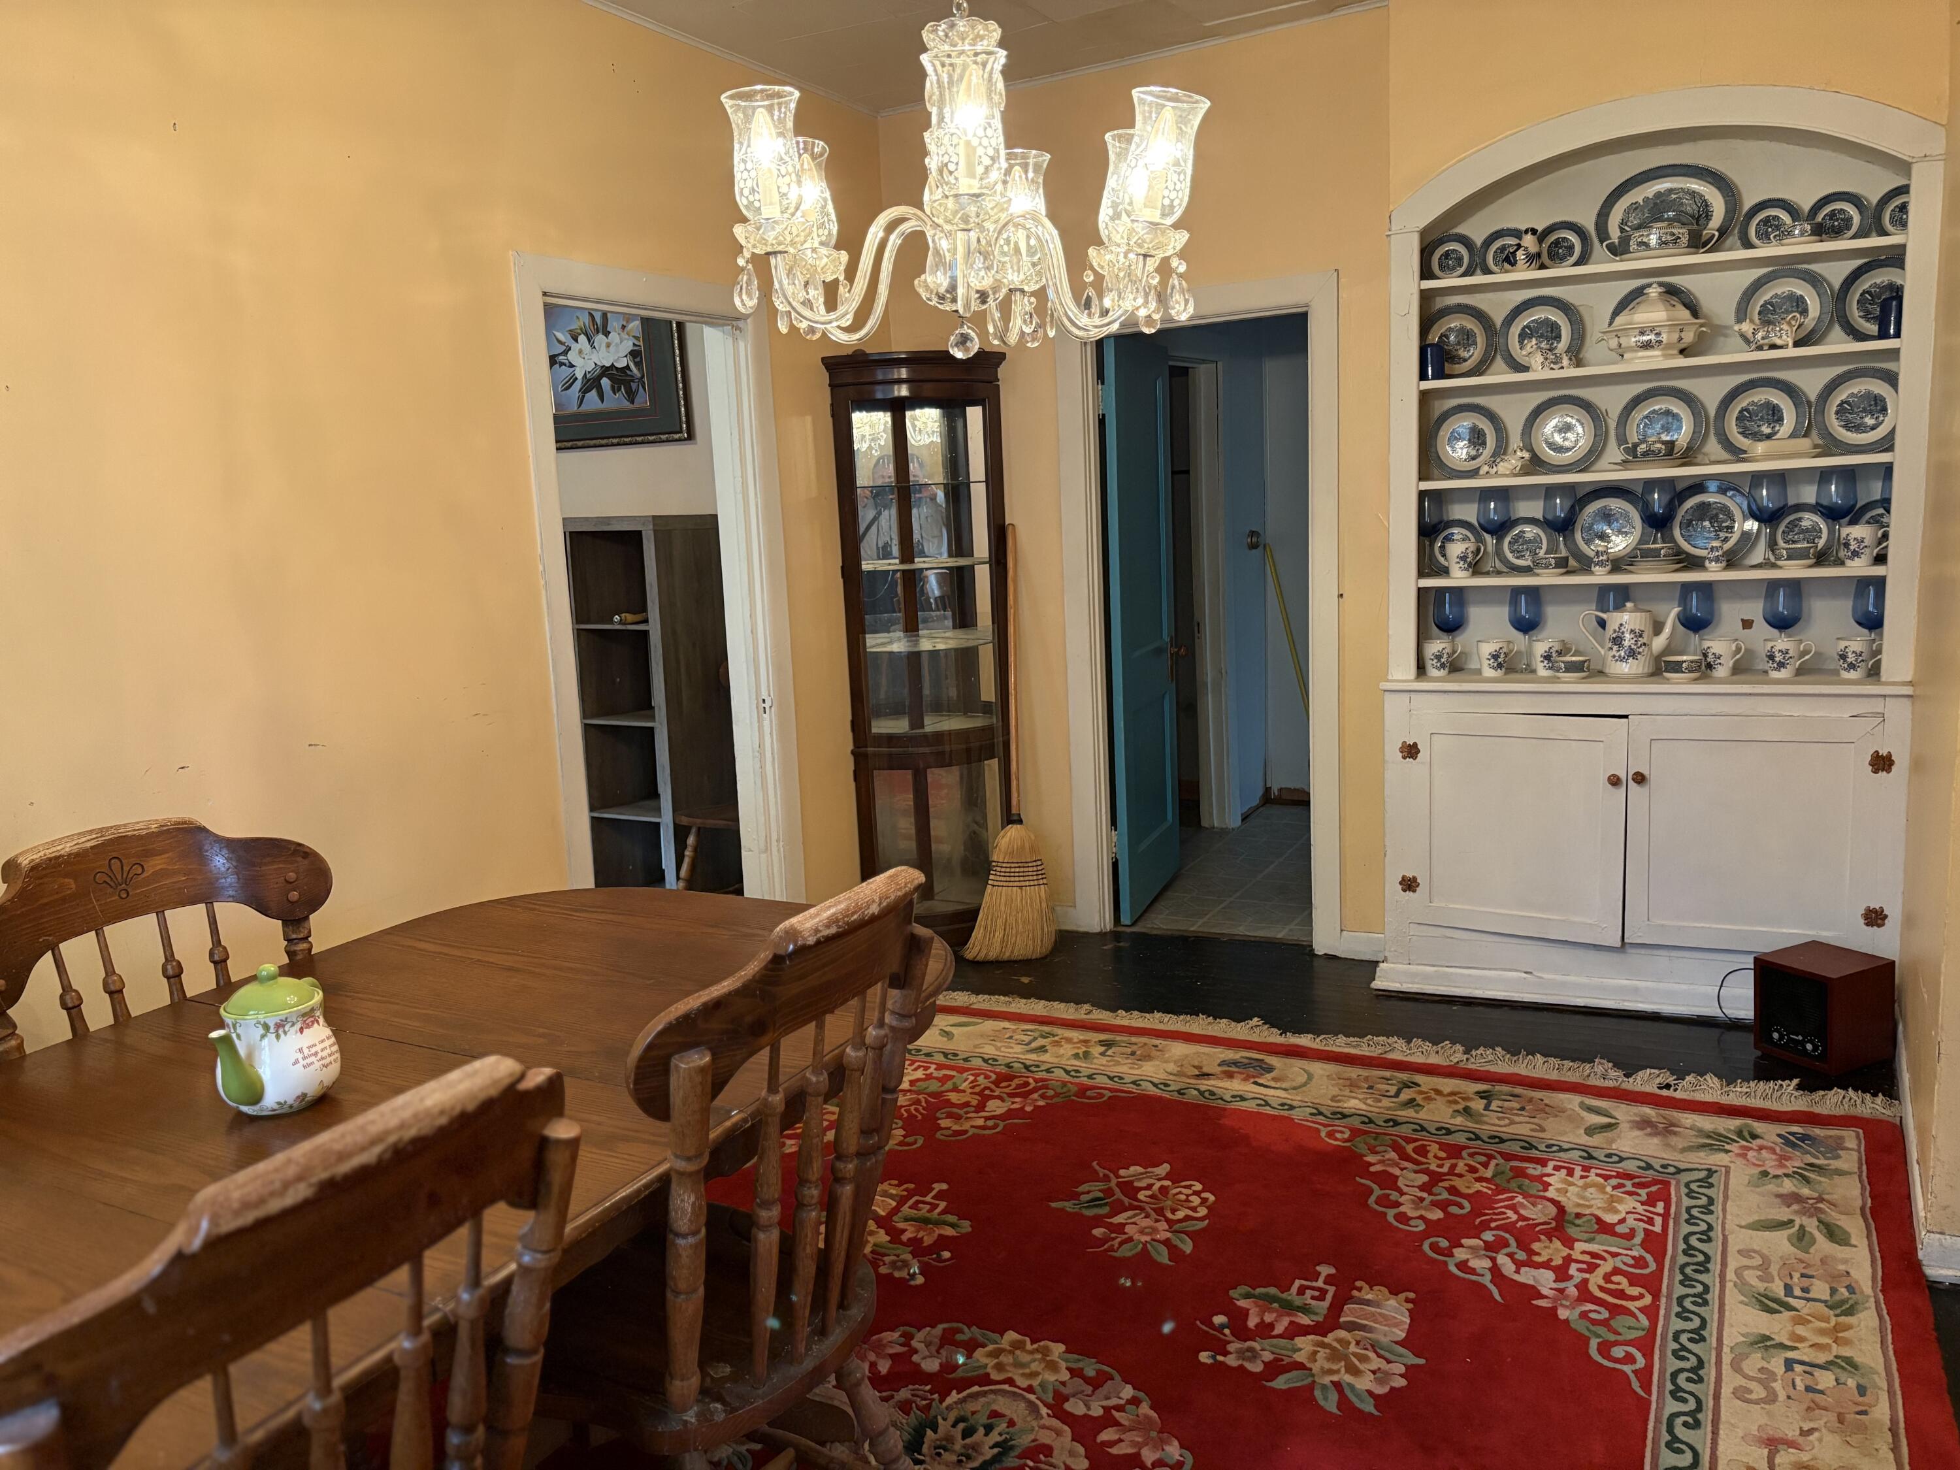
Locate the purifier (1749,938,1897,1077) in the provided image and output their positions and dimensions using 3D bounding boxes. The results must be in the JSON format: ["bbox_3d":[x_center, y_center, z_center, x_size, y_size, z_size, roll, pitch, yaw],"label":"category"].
[{"bbox_3d":[2.143,0.690,3.738,0.226,0.255,0.220,-7,9,-26],"label":"purifier"}]

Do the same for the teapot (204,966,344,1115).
[{"bbox_3d":[-0.883,0.373,1.849,0.148,0.174,0.230,-1,8,7],"label":"teapot"}]

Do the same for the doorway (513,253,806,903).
[{"bbox_3d":[-0.936,-0.216,4.347,0.170,2.155,1.052,2,9,29],"label":"doorway"}]

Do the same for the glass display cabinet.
[{"bbox_3d":[-0.200,-0.296,5.184,0.625,2.012,0.390,-5,9,-16],"label":"glass display cabinet"}]

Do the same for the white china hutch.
[{"bbox_3d":[1.802,-0.433,4.069,1.344,2.417,0.330,2,9,29],"label":"white china hutch"}]

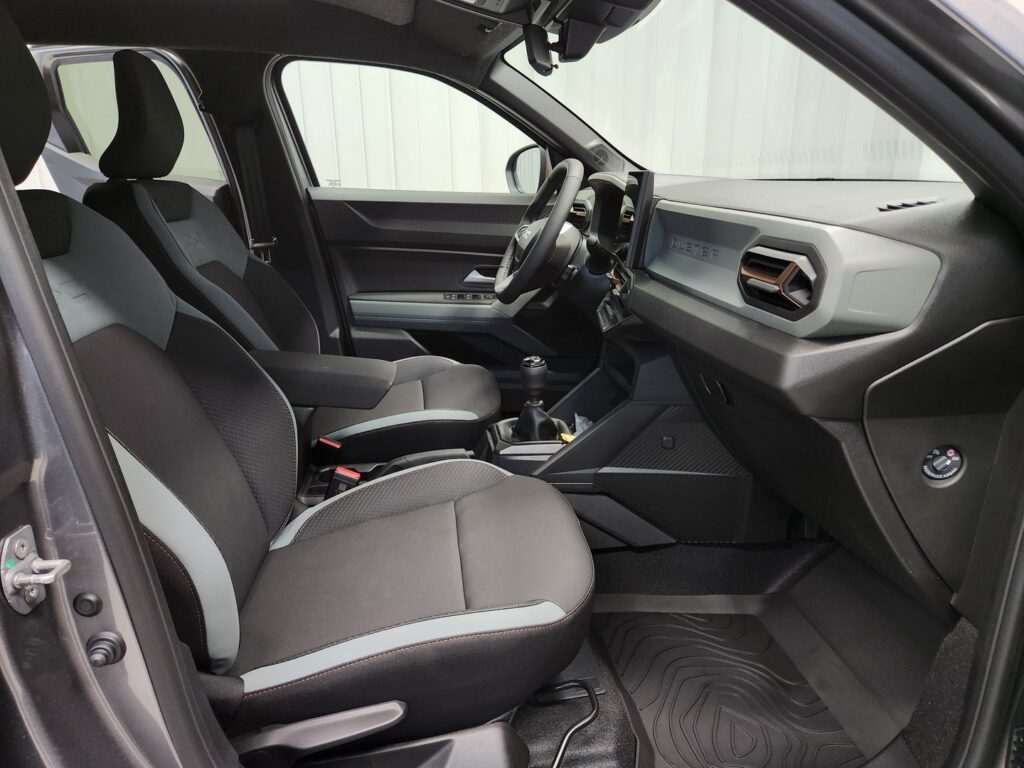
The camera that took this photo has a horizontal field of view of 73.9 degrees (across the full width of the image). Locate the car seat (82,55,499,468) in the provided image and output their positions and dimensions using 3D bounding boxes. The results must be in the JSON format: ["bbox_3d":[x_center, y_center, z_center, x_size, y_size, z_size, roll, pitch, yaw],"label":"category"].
[{"bbox_3d":[-0.456,-0.242,1.553,0.870,0.940,0.510,-3,19,-8],"label":"car seat"}]

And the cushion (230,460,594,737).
[{"bbox_3d":[-0.134,0.281,0.998,0.510,0.180,0.490,-3,19,-8],"label":"cushion"}]

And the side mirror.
[{"bbox_3d":[0.067,-0.656,2.104,0.110,0.165,0.200,-7,20,-19],"label":"side mirror"}]

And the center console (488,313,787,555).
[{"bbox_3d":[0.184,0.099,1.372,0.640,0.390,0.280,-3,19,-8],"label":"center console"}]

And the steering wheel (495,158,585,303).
[{"bbox_3d":[0.063,-0.356,1.596,0.100,0.370,0.370,24,13,-16],"label":"steering wheel"}]

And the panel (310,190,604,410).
[{"bbox_3d":[-0.127,-0.269,1.974,0.900,0.570,0.140,-3,19,-8],"label":"panel"}]

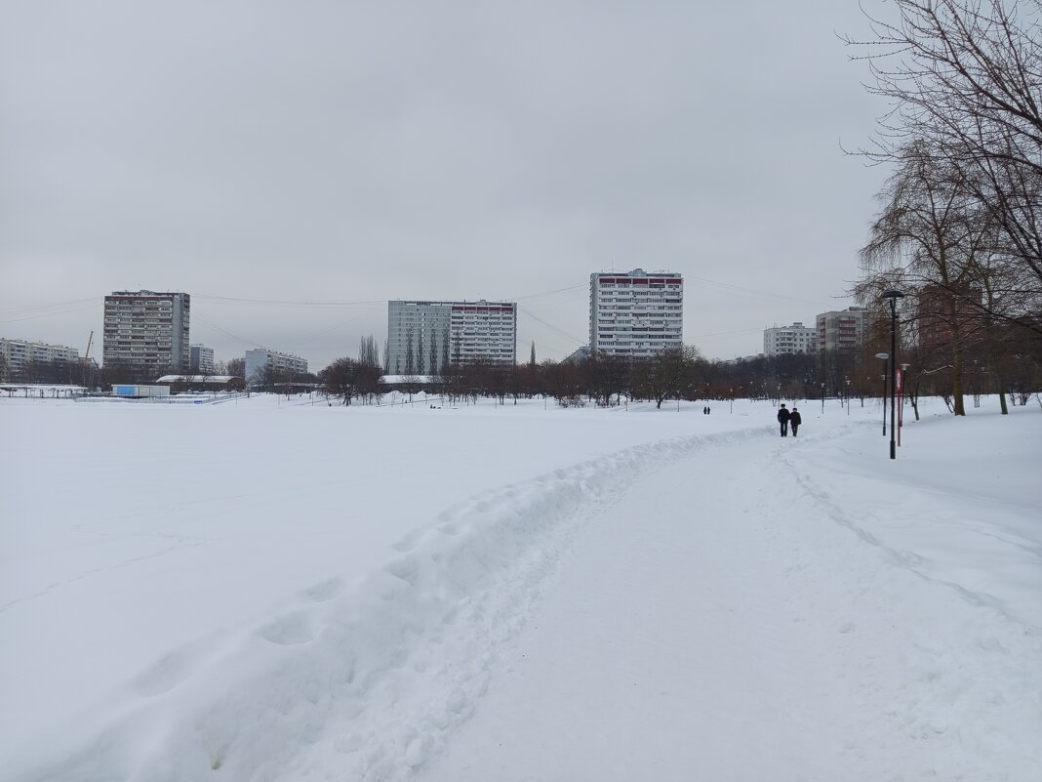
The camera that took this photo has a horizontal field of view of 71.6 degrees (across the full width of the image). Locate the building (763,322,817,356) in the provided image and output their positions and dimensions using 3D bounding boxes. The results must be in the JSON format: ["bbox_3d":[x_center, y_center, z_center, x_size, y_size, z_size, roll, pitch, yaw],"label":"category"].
[{"bbox_3d":[142.133,-16.862,375.000,26.000,35.218,15.000,1,-1,-1],"label":"building"}]

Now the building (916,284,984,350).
[{"bbox_3d":[155.516,-18.776,262.000,17.000,37.832,14.000,1,-1,-1],"label":"building"}]

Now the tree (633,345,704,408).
[{"bbox_3d":[35.699,-3.250,178.000,17.000,15.200,15.000,1,-1,0],"label":"tree"}]

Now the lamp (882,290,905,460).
[{"bbox_3d":[11.147,-0.487,21.600,0.700,4.985,0.700,1,-1,0],"label":"lamp"}]

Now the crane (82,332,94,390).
[{"bbox_3d":[-179.753,-12.678,300.000,5.000,24.369,4.000,0,-1,18],"label":"crane"}]

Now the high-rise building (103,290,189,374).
[{"bbox_3d":[-184.163,-26.037,356.500,32.300,44.990,17.500,1,-1,-1],"label":"high-rise building"}]

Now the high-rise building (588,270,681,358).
[{"bbox_3d":[46.064,-24.960,290.000,33.000,44.793,17.500,1,-1,-1],"label":"high-rise building"}]

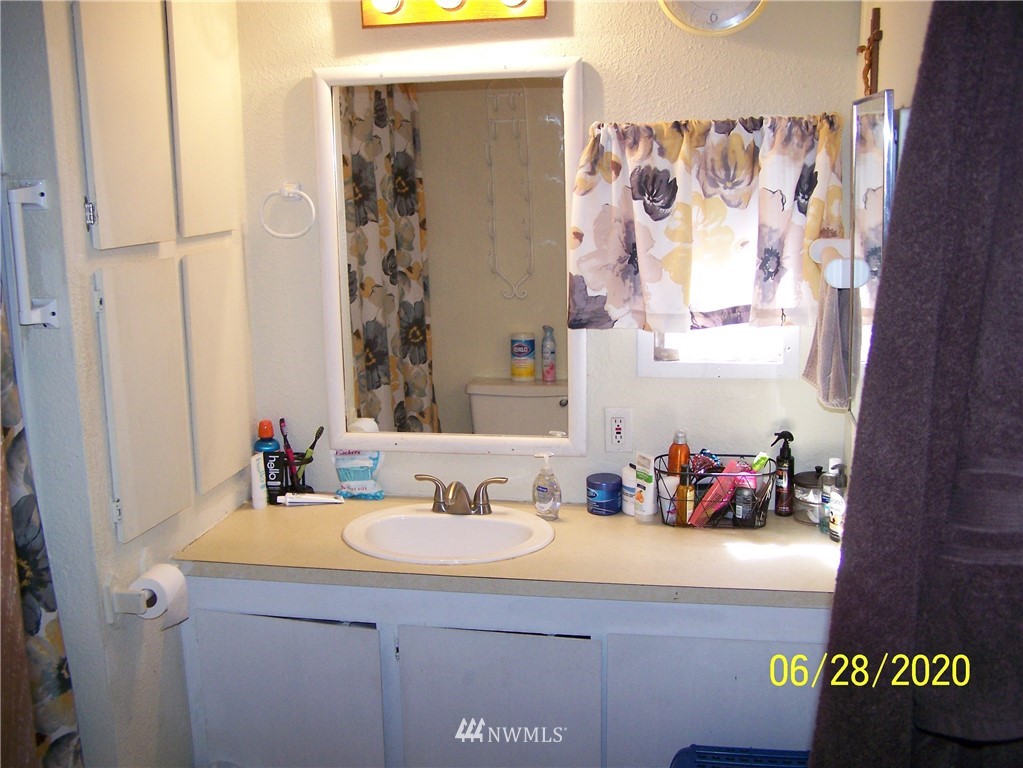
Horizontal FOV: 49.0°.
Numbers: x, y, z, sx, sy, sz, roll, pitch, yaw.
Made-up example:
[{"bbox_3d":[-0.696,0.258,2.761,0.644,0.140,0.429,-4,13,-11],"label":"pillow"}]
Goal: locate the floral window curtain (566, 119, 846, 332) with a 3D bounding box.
[{"bbox_3d":[0.449,-0.372,2.655,0.632,0.498,0.090,1,11,11],"label":"floral window curtain"}]

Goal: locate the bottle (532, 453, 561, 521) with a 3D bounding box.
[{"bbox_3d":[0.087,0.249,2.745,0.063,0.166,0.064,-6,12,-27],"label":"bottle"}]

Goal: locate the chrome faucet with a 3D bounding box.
[{"bbox_3d":[-0.135,0.279,2.741,0.240,0.087,0.145,1,11,11],"label":"chrome faucet"}]

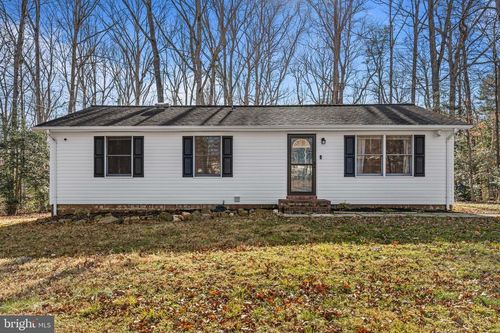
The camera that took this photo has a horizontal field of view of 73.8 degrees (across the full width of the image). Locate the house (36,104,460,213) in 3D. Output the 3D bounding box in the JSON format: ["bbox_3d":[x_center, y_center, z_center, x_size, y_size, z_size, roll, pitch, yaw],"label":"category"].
[{"bbox_3d":[0.120,-0.570,14.650,14.200,4.280,7.750,0,0,1],"label":"house"}]

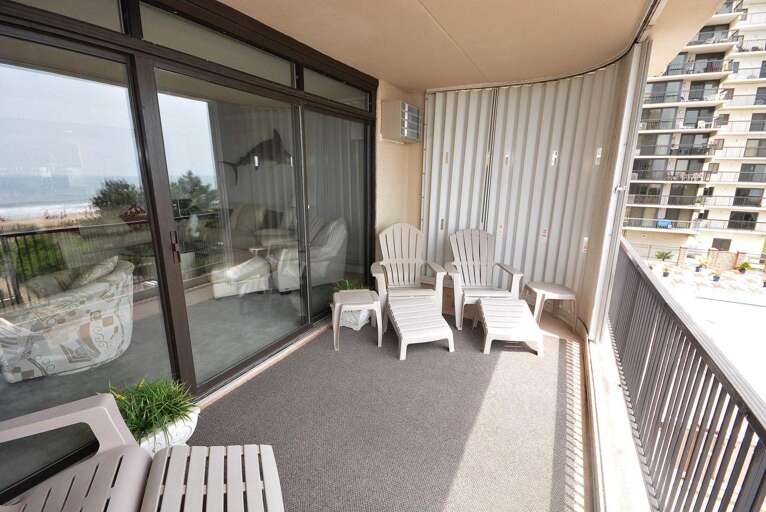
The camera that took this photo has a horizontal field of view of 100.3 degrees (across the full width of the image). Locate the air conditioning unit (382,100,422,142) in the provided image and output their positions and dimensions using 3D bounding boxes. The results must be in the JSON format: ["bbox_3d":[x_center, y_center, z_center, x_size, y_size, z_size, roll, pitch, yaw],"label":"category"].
[{"bbox_3d":[0.209,-1.624,3.913,0.270,0.410,0.570,8,16,28],"label":"air conditioning unit"}]

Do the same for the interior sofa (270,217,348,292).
[{"bbox_3d":[-1.029,-0.088,4.507,0.900,0.900,0.820,-5,15,-21],"label":"interior sofa"}]

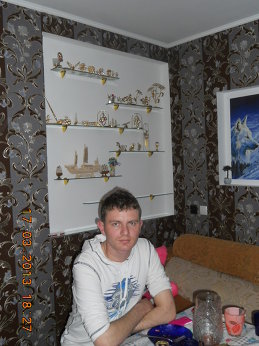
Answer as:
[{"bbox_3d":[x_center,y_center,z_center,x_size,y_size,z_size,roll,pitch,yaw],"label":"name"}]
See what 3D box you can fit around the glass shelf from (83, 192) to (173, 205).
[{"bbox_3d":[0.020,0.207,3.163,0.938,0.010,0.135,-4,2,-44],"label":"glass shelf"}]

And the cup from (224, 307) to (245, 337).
[{"bbox_3d":[0.409,0.585,1.484,0.079,0.090,0.079,-2,2,0],"label":"cup"}]

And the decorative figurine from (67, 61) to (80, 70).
[{"bbox_3d":[-0.404,-0.776,2.748,0.115,0.072,0.050,-4,2,-44],"label":"decorative figurine"}]

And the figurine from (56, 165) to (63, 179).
[{"bbox_3d":[-0.501,-0.008,2.715,0.049,0.104,0.049,-4,2,-44],"label":"figurine"}]

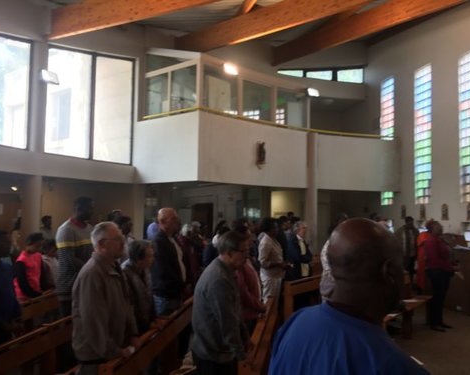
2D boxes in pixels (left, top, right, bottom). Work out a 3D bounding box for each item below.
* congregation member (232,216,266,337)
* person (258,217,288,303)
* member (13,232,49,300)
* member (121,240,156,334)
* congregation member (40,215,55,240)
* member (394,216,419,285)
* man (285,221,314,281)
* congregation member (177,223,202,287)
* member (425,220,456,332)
[{"bbox_3d":[0.115,1.125,3.909,0.420,1.659,0.470,0,-3,11],"label":"congregation member"},{"bbox_3d":[0.475,1.231,5.710,0.430,1.633,0.480,0,-3,14],"label":"person"},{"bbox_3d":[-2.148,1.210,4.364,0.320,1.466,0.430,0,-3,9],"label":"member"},{"bbox_3d":[-0.809,1.180,3.464,0.370,1.477,0.470,0,-3,14],"label":"member"},{"bbox_3d":[-3.324,1.287,7.362,0.320,1.570,0.440,0,-3,18],"label":"congregation member"},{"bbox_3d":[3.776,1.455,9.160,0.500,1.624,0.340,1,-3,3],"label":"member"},{"bbox_3d":[0.906,1.286,6.111,0.380,1.576,0.500,-2,-4,44],"label":"man"},{"bbox_3d":[-0.696,1.292,6.263,0.360,1.532,0.480,0,-3,18],"label":"congregation member"},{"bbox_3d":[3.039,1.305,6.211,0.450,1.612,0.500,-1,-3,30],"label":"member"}]

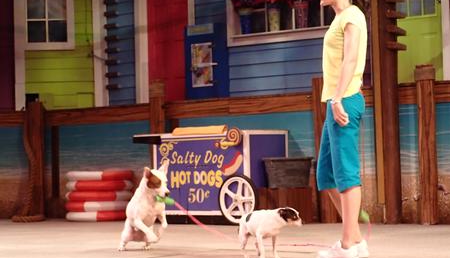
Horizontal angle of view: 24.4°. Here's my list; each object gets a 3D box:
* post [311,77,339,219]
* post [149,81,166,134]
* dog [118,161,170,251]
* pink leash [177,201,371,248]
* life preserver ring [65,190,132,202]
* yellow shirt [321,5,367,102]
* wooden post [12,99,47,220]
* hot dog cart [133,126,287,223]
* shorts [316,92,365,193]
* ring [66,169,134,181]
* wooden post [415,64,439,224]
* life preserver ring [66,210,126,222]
[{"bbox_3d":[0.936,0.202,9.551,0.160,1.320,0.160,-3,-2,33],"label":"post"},{"bbox_3d":[-0.692,0.229,10.849,0.155,1.452,0.155,-3,-2,32],"label":"post"},{"bbox_3d":[-0.557,0.529,7.242,0.350,0.625,0.250,-3,-2,38],"label":"dog"},{"bbox_3d":[0.326,0.634,6.984,1.330,0.330,0.500,-1,-2,-5],"label":"pink leash"},{"bbox_3d":[-1.297,0.703,10.750,0.700,0.102,0.700,-2,-2,0],"label":"life preserver ring"},{"bbox_3d":[0.703,-0.446,6.146,0.265,0.575,0.430,-2,-2,8],"label":"yellow shirt"},{"bbox_3d":[-2.101,0.351,11.599,0.155,1.300,0.155,-3,-2,33],"label":"wooden post"},{"bbox_3d":[-0.175,0.461,10.322,1.420,0.929,0.690,-3,-2,38],"label":"hot dog cart"},{"bbox_3d":[0.683,0.074,6.130,0.285,0.620,0.380,-2,-2,8],"label":"shorts"},{"bbox_3d":[-1.366,0.504,11.391,0.750,0.112,0.750,-2,-2,0],"label":"ring"},{"bbox_3d":[1.769,0.137,9.245,0.155,1.406,0.155,-3,-2,32],"label":"wooden post"},{"bbox_3d":[-1.294,0.913,10.750,0.700,0.102,0.700,-2,-2,0],"label":"life preserver ring"}]

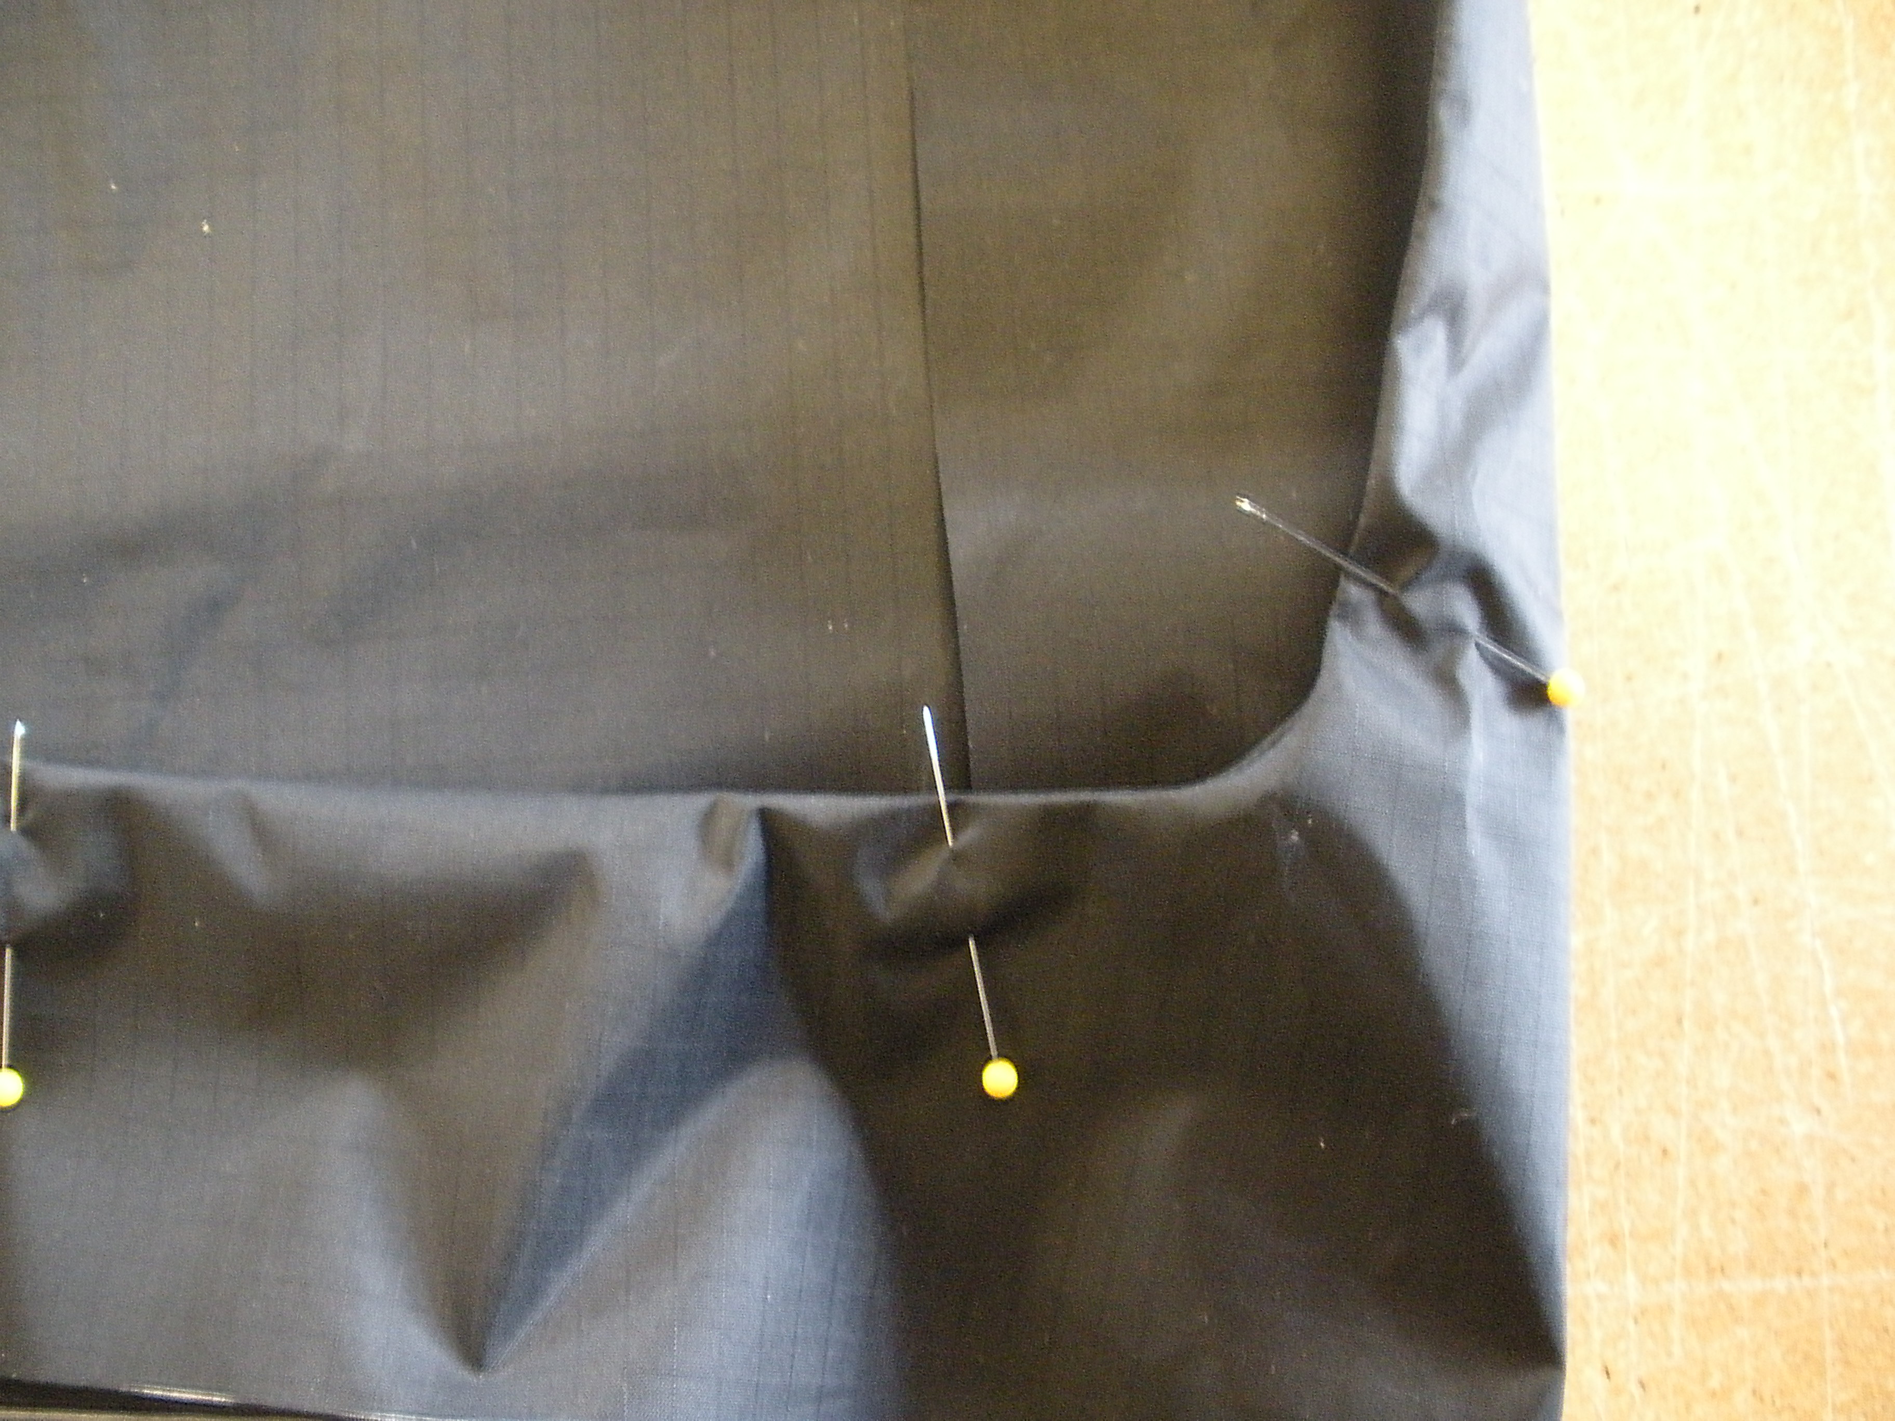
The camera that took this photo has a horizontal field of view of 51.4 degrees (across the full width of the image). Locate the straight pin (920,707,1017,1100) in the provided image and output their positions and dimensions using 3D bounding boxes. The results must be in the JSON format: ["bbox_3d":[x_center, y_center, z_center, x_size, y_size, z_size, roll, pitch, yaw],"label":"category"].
[{"bbox_3d":[0.002,0.022,0.226,0.004,0.004,0.045,-11,82,-2],"label":"straight pin"}]

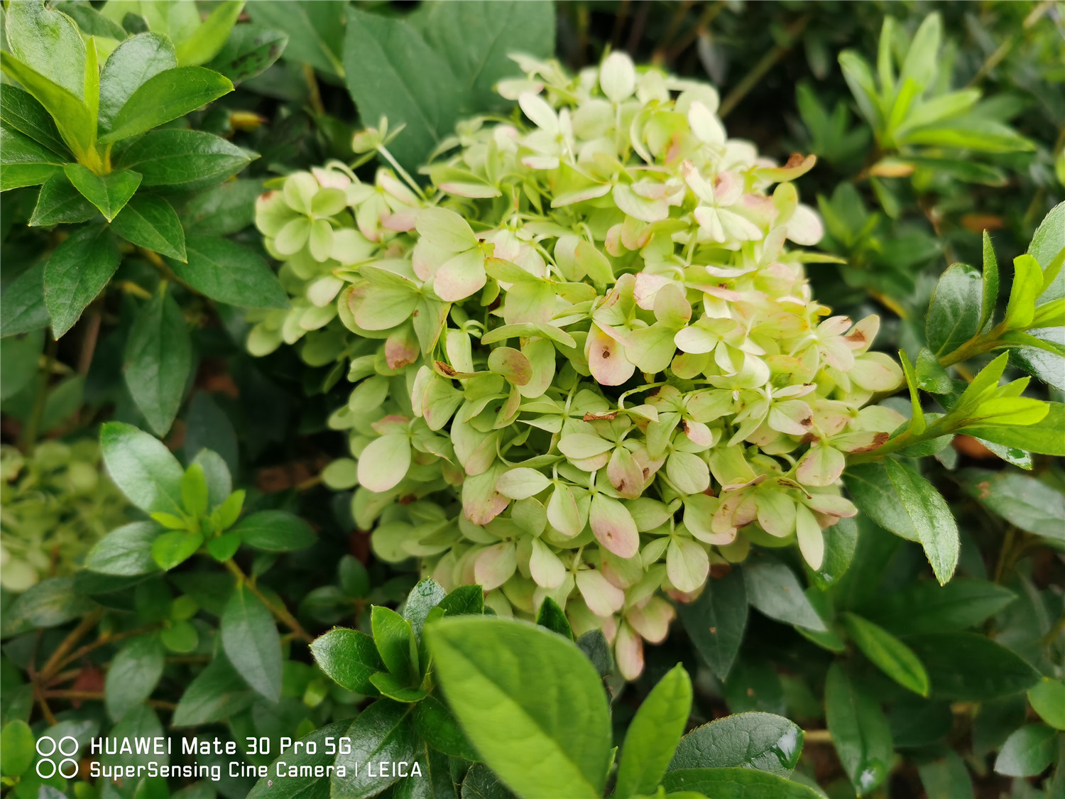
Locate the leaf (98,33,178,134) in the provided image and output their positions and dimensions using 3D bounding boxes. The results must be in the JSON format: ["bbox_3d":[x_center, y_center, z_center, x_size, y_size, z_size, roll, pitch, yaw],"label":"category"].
[{"bbox_3d":[-0.135,-0.107,0.285,0.021,0.006,0.042,9,61,12],"label":"leaf"}]

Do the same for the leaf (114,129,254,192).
[{"bbox_3d":[-0.105,-0.072,0.250,0.039,0.007,0.019,-12,84,-30],"label":"leaf"}]

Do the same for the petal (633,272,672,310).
[{"bbox_3d":[0.038,-0.034,0.262,0.014,0.004,0.013,-23,68,-3],"label":"petal"}]

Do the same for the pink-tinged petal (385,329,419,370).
[{"bbox_3d":[-0.043,-0.017,0.272,0.011,0.015,0.004,18,-1,16],"label":"pink-tinged petal"}]

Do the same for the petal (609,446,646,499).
[{"bbox_3d":[0.027,0.021,0.233,0.010,0.004,0.017,-14,55,1],"label":"petal"}]

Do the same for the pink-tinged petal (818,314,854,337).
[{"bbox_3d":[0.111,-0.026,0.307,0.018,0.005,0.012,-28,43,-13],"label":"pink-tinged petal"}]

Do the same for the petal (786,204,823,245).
[{"bbox_3d":[0.103,-0.066,0.315,0.017,0.004,0.014,42,67,-4],"label":"petal"}]

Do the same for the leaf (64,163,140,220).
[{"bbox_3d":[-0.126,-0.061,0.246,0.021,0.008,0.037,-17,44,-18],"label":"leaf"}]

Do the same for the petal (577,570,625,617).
[{"bbox_3d":[0.022,0.063,0.270,0.012,0.004,0.019,-43,85,-12],"label":"petal"}]

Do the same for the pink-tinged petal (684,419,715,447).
[{"bbox_3d":[0.047,0.010,0.238,0.007,0.003,0.012,-36,56,-1],"label":"pink-tinged petal"}]

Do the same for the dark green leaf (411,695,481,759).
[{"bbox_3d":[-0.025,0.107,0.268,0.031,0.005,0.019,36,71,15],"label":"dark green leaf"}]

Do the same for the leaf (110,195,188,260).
[{"bbox_3d":[-0.132,-0.059,0.285,0.037,0.006,0.018,39,68,11],"label":"leaf"}]

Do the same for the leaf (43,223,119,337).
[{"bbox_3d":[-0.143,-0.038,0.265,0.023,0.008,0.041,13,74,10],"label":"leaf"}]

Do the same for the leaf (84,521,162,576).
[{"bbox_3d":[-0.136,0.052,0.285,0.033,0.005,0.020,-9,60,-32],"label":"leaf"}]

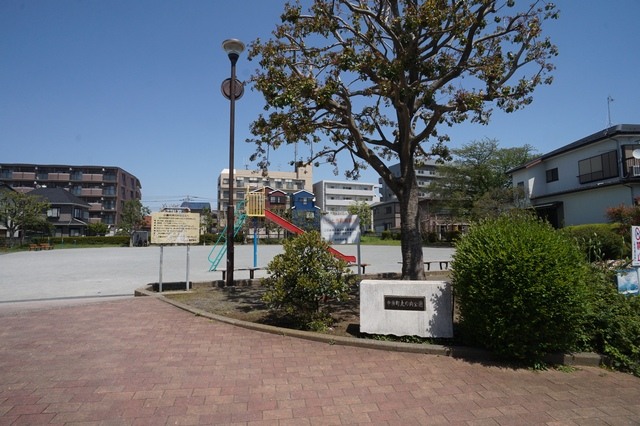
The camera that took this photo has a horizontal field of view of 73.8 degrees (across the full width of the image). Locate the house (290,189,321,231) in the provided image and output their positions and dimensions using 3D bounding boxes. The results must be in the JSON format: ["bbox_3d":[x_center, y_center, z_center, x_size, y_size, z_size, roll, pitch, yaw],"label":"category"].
[{"bbox_3d":[-3.000,0.901,78.582,5.100,9.400,8.000,1,-3,-14],"label":"house"}]

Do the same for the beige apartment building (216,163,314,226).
[{"bbox_3d":[-15.200,-3.700,116.500,25.000,17.300,10.500,1,-4,-20],"label":"beige apartment building"}]

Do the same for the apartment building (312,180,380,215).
[{"bbox_3d":[7.000,-0.002,118.704,16.800,15.900,11.000,1,-4,-20],"label":"apartment building"}]

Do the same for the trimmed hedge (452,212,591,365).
[{"bbox_3d":[2.040,0.672,4.368,1.320,1.370,1.300,0,-3,0],"label":"trimmed hedge"}]

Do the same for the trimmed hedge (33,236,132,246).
[{"bbox_3d":[-30.000,3.551,52.883,12.500,1.100,1.000,1,-3,-10],"label":"trimmed hedge"}]

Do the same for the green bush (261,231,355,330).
[{"bbox_3d":[-0.150,0.738,5.066,1.120,1.080,1.100,0,-3,0],"label":"green bush"}]

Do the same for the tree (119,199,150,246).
[{"bbox_3d":[-21.750,1.105,50.021,3.500,5.650,3.500,0,-3,0],"label":"tree"}]

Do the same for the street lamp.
[{"bbox_3d":[-1.690,-0.966,8.120,0.420,4.720,0.420,0,-3,0],"label":"street lamp"}]

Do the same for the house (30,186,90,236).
[{"bbox_3d":[-37.600,0.546,60.572,7.900,8.000,7.200,1,-3,-10],"label":"house"}]

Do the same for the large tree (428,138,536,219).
[{"bbox_3d":[17.200,-2.067,44.197,10.800,11.300,10.300,0,-3,0],"label":"large tree"}]

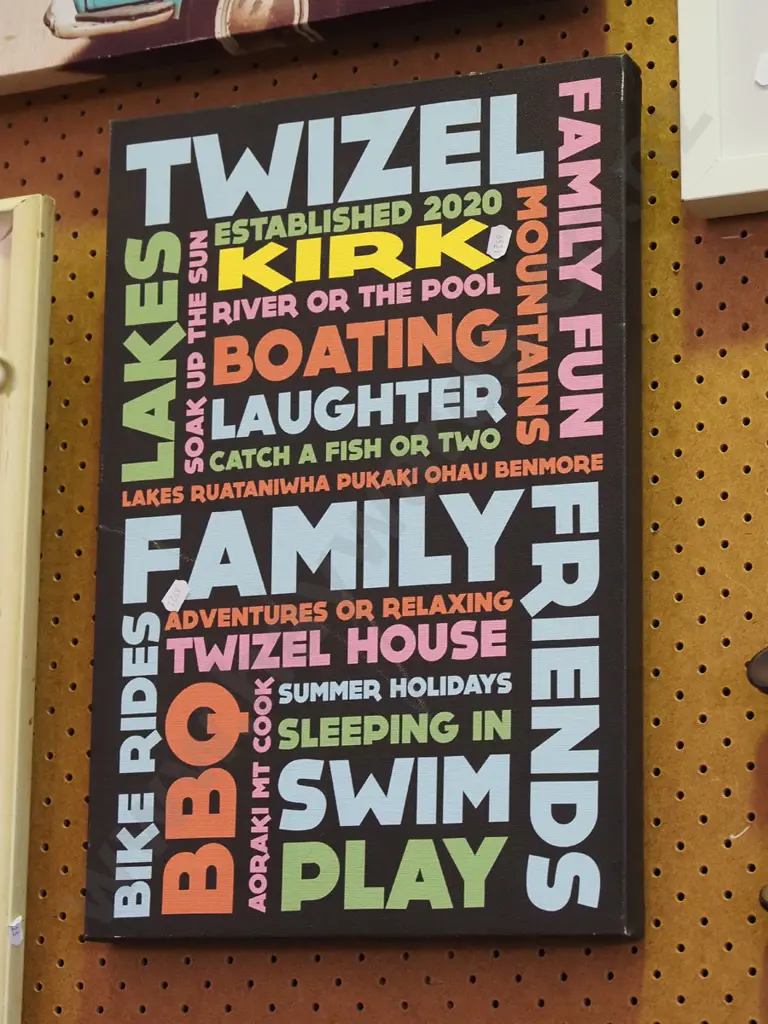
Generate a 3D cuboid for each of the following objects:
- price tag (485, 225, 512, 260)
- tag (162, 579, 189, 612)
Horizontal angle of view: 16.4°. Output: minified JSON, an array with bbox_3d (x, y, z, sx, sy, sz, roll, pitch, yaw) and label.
[{"bbox_3d":[0.082,-0.193,1.902,0.016,0.026,0.001,8,-7,24],"label":"price tag"},{"bbox_3d":[-0.153,0.061,1.954,0.016,0.025,0.001,36,5,25],"label":"tag"}]

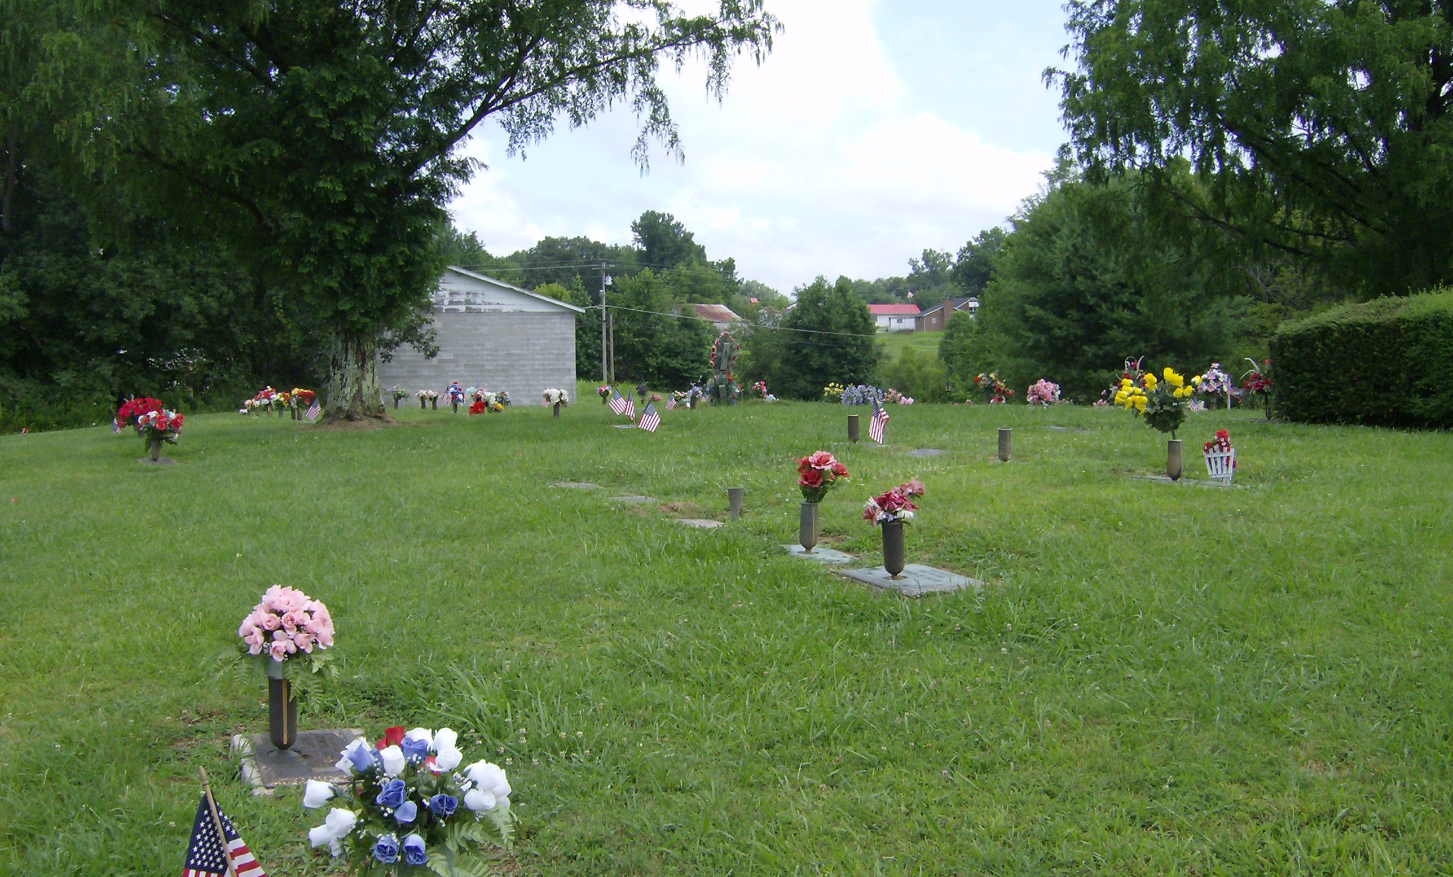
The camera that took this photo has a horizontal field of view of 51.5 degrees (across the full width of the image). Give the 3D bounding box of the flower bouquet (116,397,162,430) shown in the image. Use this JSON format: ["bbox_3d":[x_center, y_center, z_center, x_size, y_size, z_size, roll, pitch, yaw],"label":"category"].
[{"bbox_3d":[-8.189,-0.308,21.000,0.610,0.540,0.500,-2,3,-21],"label":"flower bouquet"}]

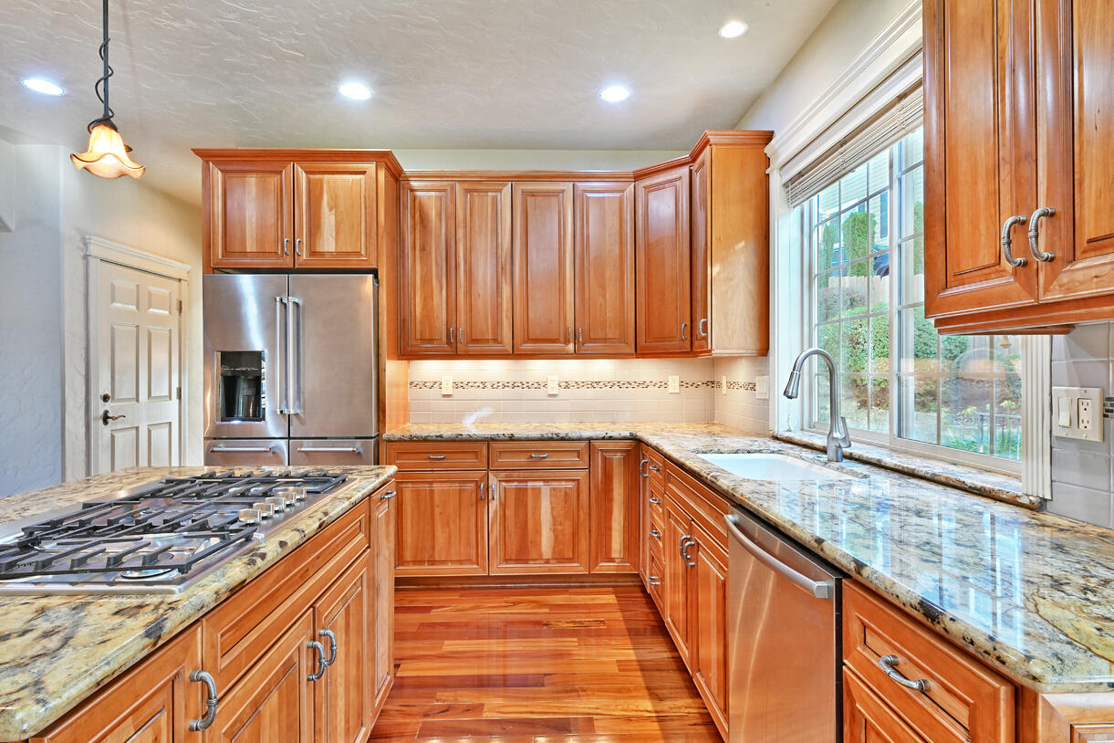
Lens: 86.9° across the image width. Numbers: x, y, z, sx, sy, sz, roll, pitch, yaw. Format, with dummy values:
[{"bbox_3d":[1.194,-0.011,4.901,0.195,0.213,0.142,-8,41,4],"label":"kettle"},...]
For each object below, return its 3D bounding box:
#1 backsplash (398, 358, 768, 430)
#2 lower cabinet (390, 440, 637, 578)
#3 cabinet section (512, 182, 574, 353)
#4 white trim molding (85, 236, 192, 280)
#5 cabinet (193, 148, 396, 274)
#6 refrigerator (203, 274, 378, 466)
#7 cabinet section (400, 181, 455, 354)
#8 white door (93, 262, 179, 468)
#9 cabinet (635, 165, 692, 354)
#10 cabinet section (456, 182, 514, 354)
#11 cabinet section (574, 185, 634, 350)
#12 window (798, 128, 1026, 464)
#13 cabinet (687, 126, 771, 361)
[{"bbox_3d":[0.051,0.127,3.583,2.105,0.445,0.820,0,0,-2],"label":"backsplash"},{"bbox_3d":[-0.256,0.785,3.645,1.440,0.790,0.615,0,0,-2],"label":"lower cabinet"},{"bbox_3d":[-0.088,-0.637,3.785,0.382,1.054,0.330,0,0,-2],"label":"cabinet section"},{"bbox_3d":[-3.118,-0.838,4.471,0.055,0.140,1.170,0,0,-2],"label":"white trim molding"},{"bbox_3d":[-1.497,-0.895,3.601,1.080,0.660,0.670,0,0,-2],"label":"cabinet"},{"bbox_3d":[-1.459,0.373,3.510,0.900,1.790,0.790,0,0,-2],"label":"refrigerator"},{"bbox_3d":[-0.793,-0.634,3.762,0.344,1.054,0.330,0,0,-2],"label":"cabinet section"},{"bbox_3d":[-3.153,0.256,4.468,0.045,2.038,0.910,0,0,-2],"label":"white door"},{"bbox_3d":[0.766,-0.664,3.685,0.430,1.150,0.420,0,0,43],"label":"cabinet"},{"bbox_3d":[-0.450,-0.635,3.773,0.343,1.054,0.330,0,0,-2],"label":"cabinet section"},{"bbox_3d":[0.292,-0.638,3.797,0.377,1.054,0.330,0,0,-2],"label":"cabinet section"},{"bbox_3d":[1.245,-0.322,2.205,0.110,1.220,1.450,0,0,-2],"label":"window"},{"bbox_3d":[0.932,-0.645,3.217,0.360,1.110,0.390,0,0,-2],"label":"cabinet"}]

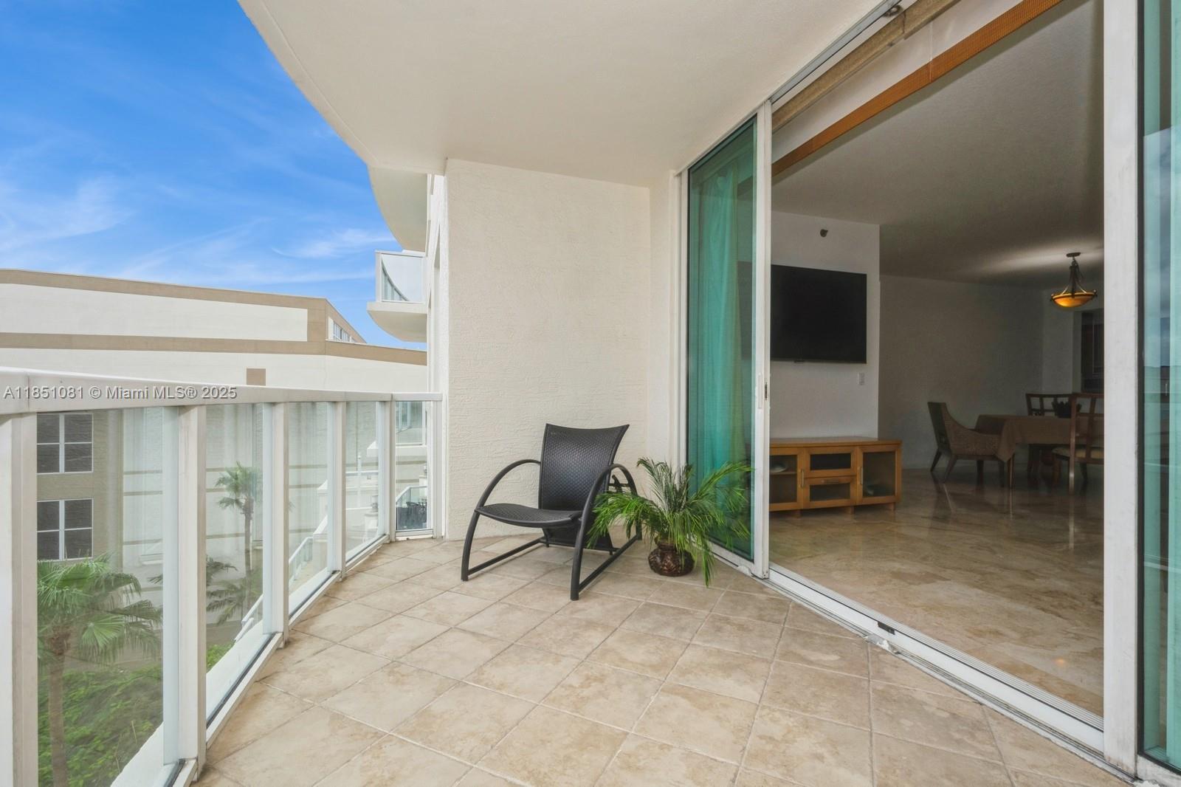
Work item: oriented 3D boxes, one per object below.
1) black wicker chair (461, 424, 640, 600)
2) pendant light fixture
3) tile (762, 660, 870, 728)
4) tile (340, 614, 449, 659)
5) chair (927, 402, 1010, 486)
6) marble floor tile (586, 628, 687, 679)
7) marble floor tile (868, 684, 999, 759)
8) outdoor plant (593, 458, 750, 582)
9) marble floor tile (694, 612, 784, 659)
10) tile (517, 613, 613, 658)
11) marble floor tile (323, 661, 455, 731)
[{"bbox_3d":[-0.185,0.638,3.162,0.695,0.840,1.080,0,0,22],"label":"black wicker chair"},{"bbox_3d":[5.545,-1.305,5.648,0.385,0.610,0.385,1,0,-44],"label":"pendant light fixture"},{"bbox_3d":[0.793,1.044,1.717,0.318,0.010,0.318,0,-1,26],"label":"tile"},{"bbox_3d":[-0.821,1.036,2.095,0.318,0.010,0.318,0,-1,26],"label":"tile"},{"bbox_3d":[4.527,0.577,5.998,0.640,0.940,0.660,0,0,24],"label":"chair"},{"bbox_3d":[0.198,1.036,1.958,0.309,0.015,0.306,0,0,27],"label":"marble floor tile"},{"bbox_3d":[1.105,1.062,1.609,0.326,0.010,0.326,0,0,24],"label":"marble floor tile"},{"bbox_3d":[0.477,0.712,2.897,0.900,0.670,0.800,0,0,9],"label":"outdoor plant"},{"bbox_3d":[0.640,1.039,2.105,0.309,0.015,0.306,0,0,27],"label":"marble floor tile"},{"bbox_3d":[-0.097,1.041,2.107,0.318,0.010,0.318,0,-1,26],"label":"tile"},{"bbox_3d":[-0.680,1.034,1.691,0.318,0.010,0.318,0,-1,26],"label":"marble floor tile"}]

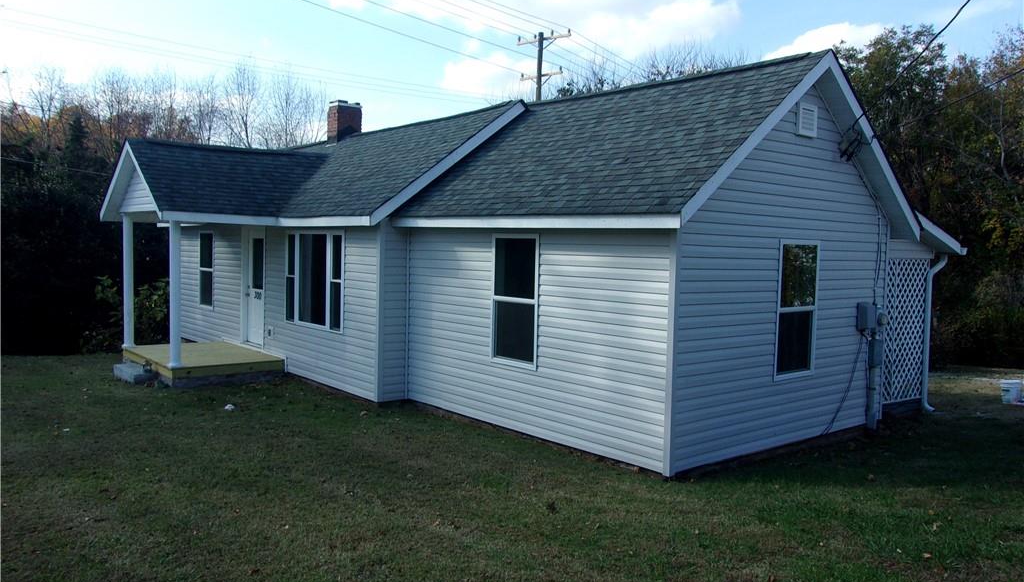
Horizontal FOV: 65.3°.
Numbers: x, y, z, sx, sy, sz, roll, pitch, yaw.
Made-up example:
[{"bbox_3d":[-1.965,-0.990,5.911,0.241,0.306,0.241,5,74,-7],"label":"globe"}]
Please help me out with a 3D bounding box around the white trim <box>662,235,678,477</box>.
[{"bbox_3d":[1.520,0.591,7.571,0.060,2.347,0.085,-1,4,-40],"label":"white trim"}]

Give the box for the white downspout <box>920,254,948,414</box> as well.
[{"bbox_3d":[6.013,0.613,11.365,0.532,2.220,0.075,-1,4,-40],"label":"white downspout"}]

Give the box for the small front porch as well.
[{"bbox_3d":[-5.142,1.183,13.254,1.780,0.272,2.589,-1,4,-40],"label":"small front porch"}]

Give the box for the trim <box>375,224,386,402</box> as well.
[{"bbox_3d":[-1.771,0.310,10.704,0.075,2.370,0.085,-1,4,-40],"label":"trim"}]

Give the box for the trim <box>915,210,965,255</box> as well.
[{"bbox_3d":[5.784,-0.759,10.756,1.688,0.150,0.050,19,-9,-40],"label":"trim"}]

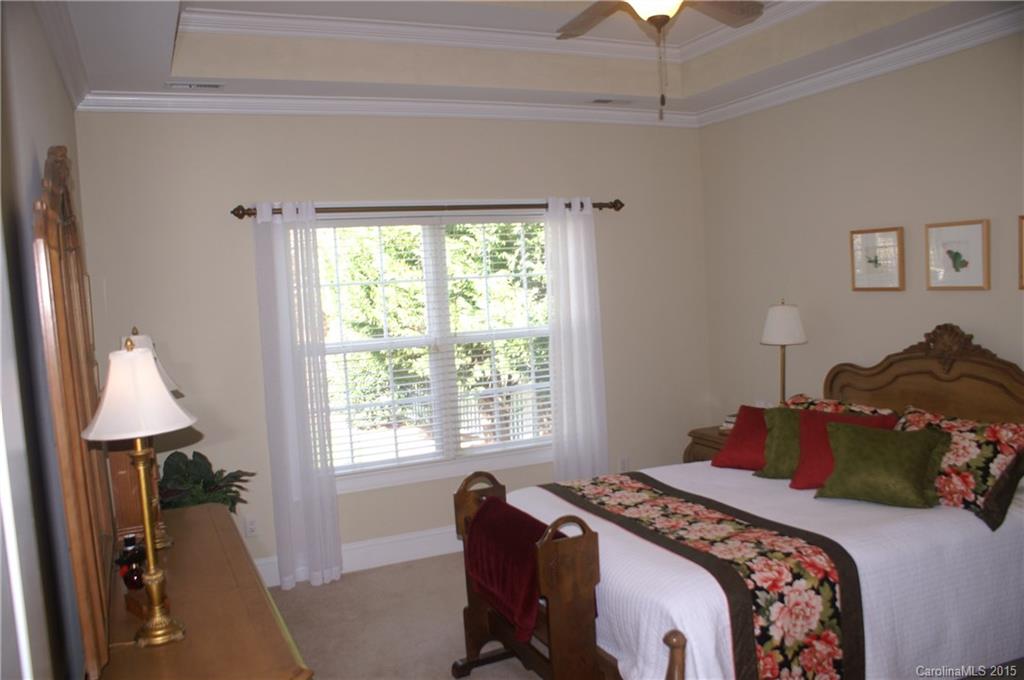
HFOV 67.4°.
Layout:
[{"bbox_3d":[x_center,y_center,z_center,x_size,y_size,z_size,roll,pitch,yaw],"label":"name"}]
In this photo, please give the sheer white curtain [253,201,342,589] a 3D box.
[{"bbox_3d":[-1.196,0.323,4.284,0.385,2.150,0.100,-6,6,-24],"label":"sheer white curtain"}]

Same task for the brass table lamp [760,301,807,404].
[{"bbox_3d":[1.597,0.160,4.527,0.280,0.800,0.280,-6,6,-24],"label":"brass table lamp"}]

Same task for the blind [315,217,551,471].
[{"bbox_3d":[-0.410,-0.016,4.737,1.720,1.500,0.060,-6,6,-24],"label":"blind"}]

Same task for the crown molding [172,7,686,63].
[{"bbox_3d":[-0.261,-1.605,4.107,2.860,0.085,0.085,-6,6,-24],"label":"crown molding"}]

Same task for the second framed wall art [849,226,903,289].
[{"bbox_3d":[1.983,-0.431,4.147,0.027,0.333,0.329,-6,6,-24],"label":"second framed wall art"}]

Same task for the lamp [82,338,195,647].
[{"bbox_3d":[-0.936,0.394,1.959,0.293,0.790,0.293,-6,6,-24],"label":"lamp"}]

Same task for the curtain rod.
[{"bbox_3d":[-0.377,-0.788,4.579,2.470,0.072,0.080,-6,6,-24],"label":"curtain rod"}]

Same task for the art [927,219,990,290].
[{"bbox_3d":[2.171,-0.406,3.736,0.027,0.331,0.310,-6,6,-24],"label":"art"}]

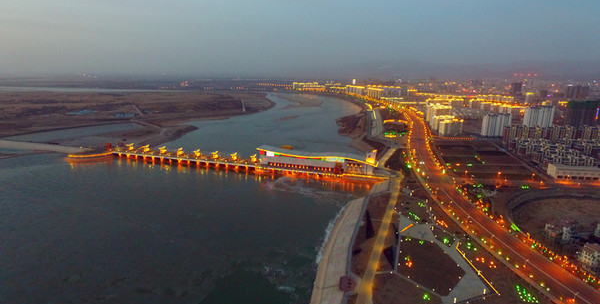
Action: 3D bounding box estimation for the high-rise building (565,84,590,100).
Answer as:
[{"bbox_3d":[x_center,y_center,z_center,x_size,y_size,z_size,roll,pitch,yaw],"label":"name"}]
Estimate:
[{"bbox_3d":[1385.140,-292.020,1728.080,100.000,80.000,28.000,3,13,15],"label":"high-rise building"}]

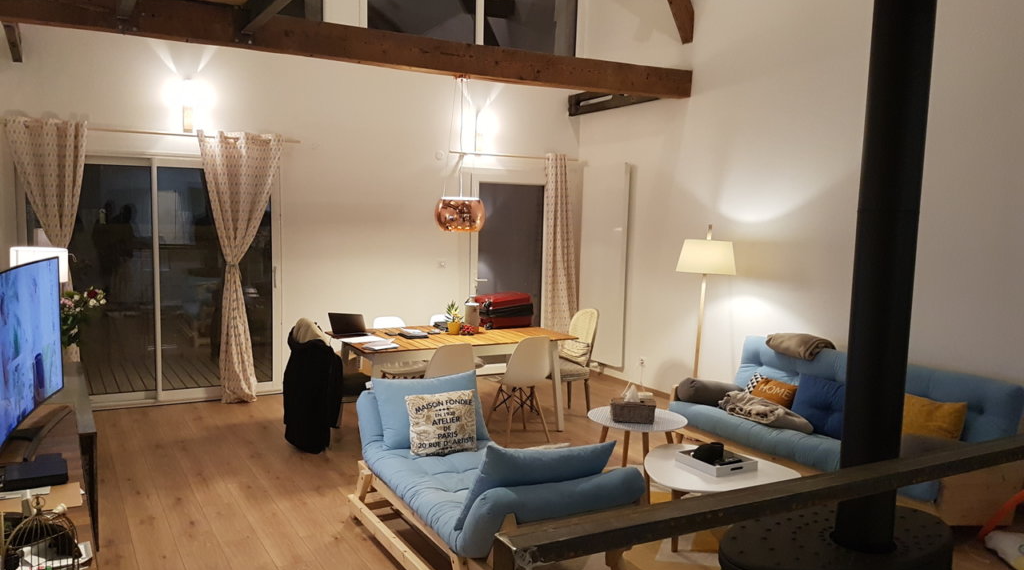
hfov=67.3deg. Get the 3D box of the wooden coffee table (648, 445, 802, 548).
[{"bbox_3d":[1.046,1.183,4.186,0.740,0.400,0.770,-2,7,-31],"label":"wooden coffee table"}]

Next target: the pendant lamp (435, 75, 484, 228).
[{"bbox_3d":[-0.399,-0.983,5.844,0.380,1.140,0.380,1,6,0],"label":"pendant lamp"}]

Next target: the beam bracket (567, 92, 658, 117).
[{"bbox_3d":[1.117,-1.970,8.113,0.131,0.241,1.608,-3,7,-31],"label":"beam bracket"}]

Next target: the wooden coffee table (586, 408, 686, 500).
[{"bbox_3d":[0.768,1.068,4.748,0.600,0.500,0.600,1,6,0],"label":"wooden coffee table"}]

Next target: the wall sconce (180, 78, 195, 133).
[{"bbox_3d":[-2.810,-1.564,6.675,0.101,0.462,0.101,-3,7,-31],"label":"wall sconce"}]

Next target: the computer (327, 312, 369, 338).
[{"bbox_3d":[-1.324,0.321,6.270,0.311,0.171,0.332,-2,7,-24],"label":"computer"}]

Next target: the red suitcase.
[{"bbox_3d":[-0.109,0.221,6.742,0.480,0.250,0.400,-2,7,-31],"label":"red suitcase"}]

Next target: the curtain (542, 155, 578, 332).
[{"bbox_3d":[0.516,-0.246,8.478,0.523,2.343,0.171,-2,7,-31],"label":"curtain"}]

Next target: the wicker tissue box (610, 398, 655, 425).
[{"bbox_3d":[0.739,0.766,4.678,0.255,0.110,0.140,1,6,0],"label":"wicker tissue box"}]

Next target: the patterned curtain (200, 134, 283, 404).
[{"bbox_3d":[-2.354,-0.135,6.728,0.694,2.343,0.171,-2,7,-31],"label":"patterned curtain"}]

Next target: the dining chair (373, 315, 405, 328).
[{"bbox_3d":[-0.946,0.695,6.406,0.470,0.820,0.530,-2,7,-31],"label":"dining chair"}]

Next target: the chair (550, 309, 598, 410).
[{"bbox_3d":[0.453,0.679,6.735,0.553,0.935,0.482,-3,7,-34],"label":"chair"}]

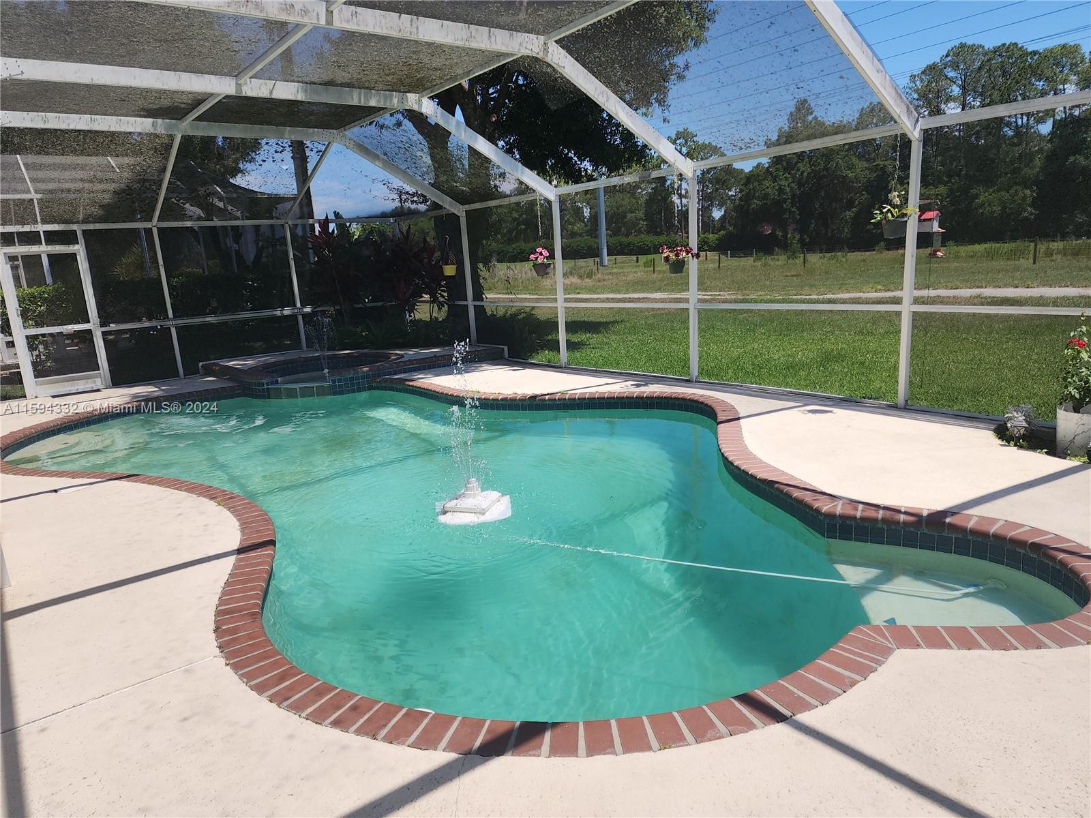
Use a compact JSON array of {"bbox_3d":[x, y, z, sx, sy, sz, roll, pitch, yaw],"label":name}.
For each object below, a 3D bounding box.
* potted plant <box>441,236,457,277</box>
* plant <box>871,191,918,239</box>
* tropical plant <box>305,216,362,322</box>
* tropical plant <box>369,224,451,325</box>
[{"bbox_3d":[-1.695,-2.684,12.761,0.284,0.721,0.260,-5,12,-7],"label":"potted plant"},{"bbox_3d":[3.192,-1.775,6.642,0.387,0.424,0.360,2,13,25],"label":"plant"},{"bbox_3d":[-3.901,-2.488,13.373,1.017,2.081,1.000,-7,13,-15],"label":"tropical plant"},{"bbox_3d":[-2.494,-2.385,13.363,1.426,1.946,1.250,-6,12,-10],"label":"tropical plant"}]

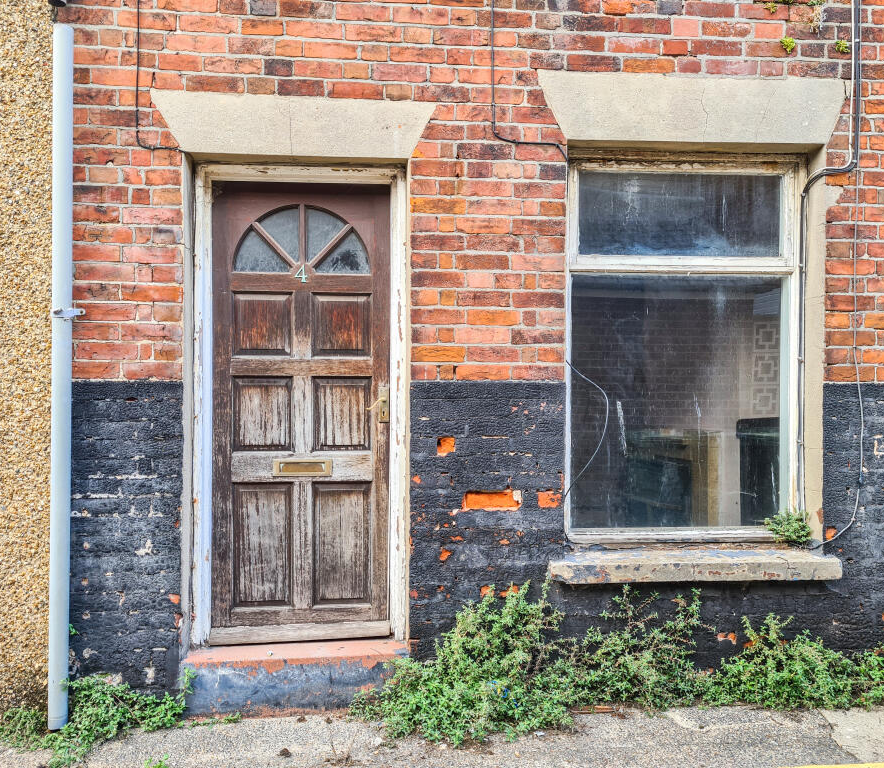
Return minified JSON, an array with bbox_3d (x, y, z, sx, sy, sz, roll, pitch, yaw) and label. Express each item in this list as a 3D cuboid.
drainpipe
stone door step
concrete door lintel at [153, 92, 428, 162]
[{"bbox_3d":[-1.466,-0.024,2.963,0.070,2.710,0.070,0,0,-5],"label":"drainpipe"},{"bbox_3d":[-0.591,1.213,3.198,0.893,0.232,0.210,0,0,-5],"label":"stone door step"},{"bbox_3d":[-0.595,-1.038,3.168,1.137,0.233,0.150,0,0,-5],"label":"concrete door lintel"}]

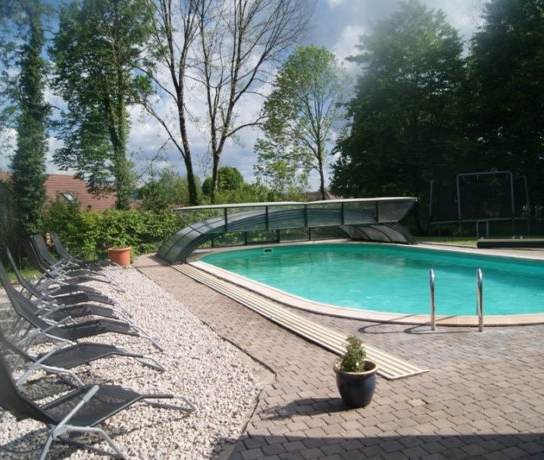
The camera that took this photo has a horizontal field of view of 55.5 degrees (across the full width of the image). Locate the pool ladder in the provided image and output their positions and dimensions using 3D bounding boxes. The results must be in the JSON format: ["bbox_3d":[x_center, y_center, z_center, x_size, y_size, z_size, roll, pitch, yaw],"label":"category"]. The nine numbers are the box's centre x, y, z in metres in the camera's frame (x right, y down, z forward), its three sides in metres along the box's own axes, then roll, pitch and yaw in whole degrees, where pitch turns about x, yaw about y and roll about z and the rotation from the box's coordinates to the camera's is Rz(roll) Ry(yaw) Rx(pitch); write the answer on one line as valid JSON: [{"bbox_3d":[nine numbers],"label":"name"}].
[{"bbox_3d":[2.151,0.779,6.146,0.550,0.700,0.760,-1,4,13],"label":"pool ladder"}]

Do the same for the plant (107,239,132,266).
[{"bbox_3d":[-3.853,0.559,13.222,0.600,0.690,0.600,-2,4,0],"label":"plant"}]

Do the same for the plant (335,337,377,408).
[{"bbox_3d":[0.620,1.058,3.918,0.335,0.510,0.335,-2,4,0],"label":"plant"}]

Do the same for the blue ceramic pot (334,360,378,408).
[{"bbox_3d":[0.624,1.170,3.925,0.335,0.287,0.335,-2,4,0],"label":"blue ceramic pot"}]

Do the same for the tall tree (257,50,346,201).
[{"bbox_3d":[1.466,-4.819,26.754,4.700,9.300,4.700,-2,4,0],"label":"tall tree"}]

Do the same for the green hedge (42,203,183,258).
[{"bbox_3d":[-4.503,0.016,14.920,4.200,1.600,1.200,-4,4,-24],"label":"green hedge"}]

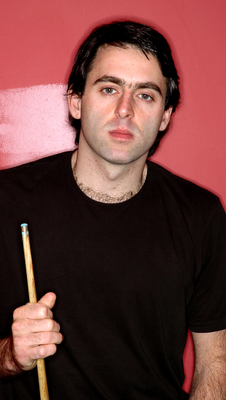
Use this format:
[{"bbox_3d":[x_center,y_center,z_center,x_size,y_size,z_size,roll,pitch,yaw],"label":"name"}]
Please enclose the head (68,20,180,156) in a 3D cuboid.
[{"bbox_3d":[0.020,-0.197,1.820,0.195,0.252,0.235,8,0,-1],"label":"head"}]

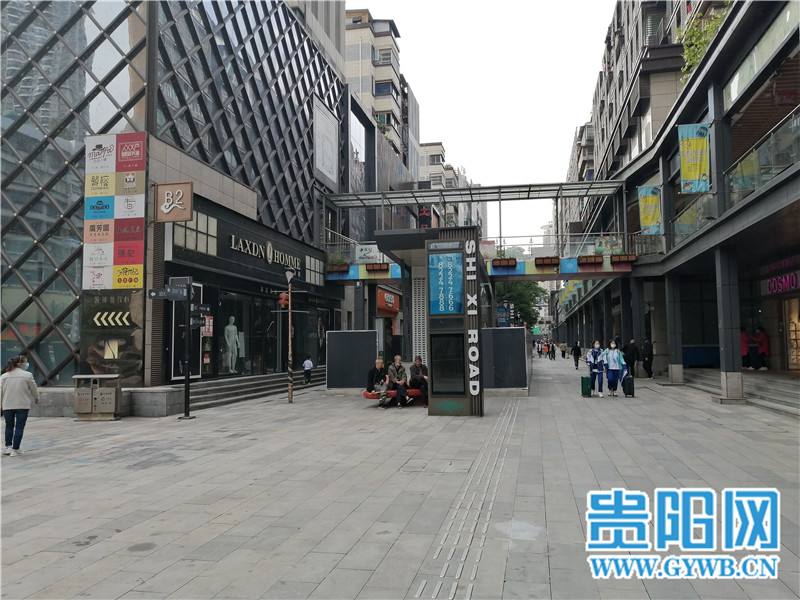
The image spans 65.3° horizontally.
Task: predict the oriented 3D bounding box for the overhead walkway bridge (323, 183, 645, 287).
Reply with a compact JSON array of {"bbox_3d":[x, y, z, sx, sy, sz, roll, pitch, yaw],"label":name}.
[{"bbox_3d":[3.136,-2.503,24.964,11.900,3.400,2.800,-1,-4,12],"label":"overhead walkway bridge"}]

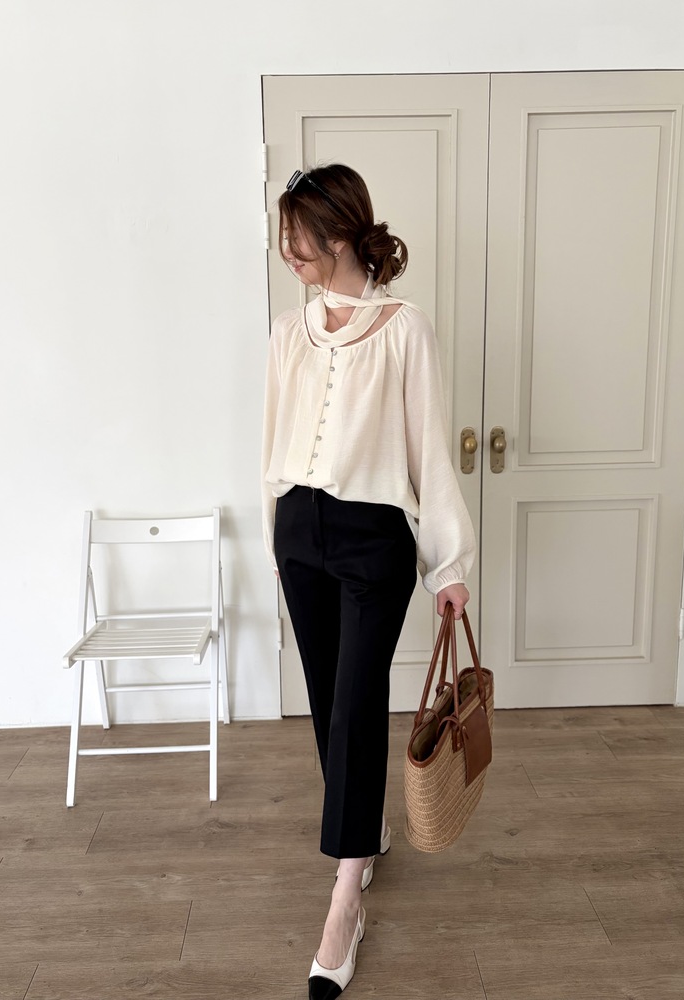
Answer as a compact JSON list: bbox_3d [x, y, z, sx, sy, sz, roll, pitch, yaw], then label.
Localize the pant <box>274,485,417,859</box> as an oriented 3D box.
[{"bbox_3d":[0.017,0.347,1.587,0.290,0.810,0.350,3,10,20],"label":"pant"}]

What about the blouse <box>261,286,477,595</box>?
[{"bbox_3d":[0.053,-0.116,1.501,0.420,0.600,0.270,3,10,20],"label":"blouse"}]

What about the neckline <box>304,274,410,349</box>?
[{"bbox_3d":[0.025,-0.360,1.415,0.200,0.140,0.170,3,10,20],"label":"neckline"}]

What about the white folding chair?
[{"bbox_3d":[-0.591,0.443,2.316,0.435,0.770,0.500,-1,9,-4],"label":"white folding chair"}]

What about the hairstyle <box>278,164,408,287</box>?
[{"bbox_3d":[-0.001,-0.520,1.435,0.240,0.230,0.180,-5,10,-25],"label":"hairstyle"}]

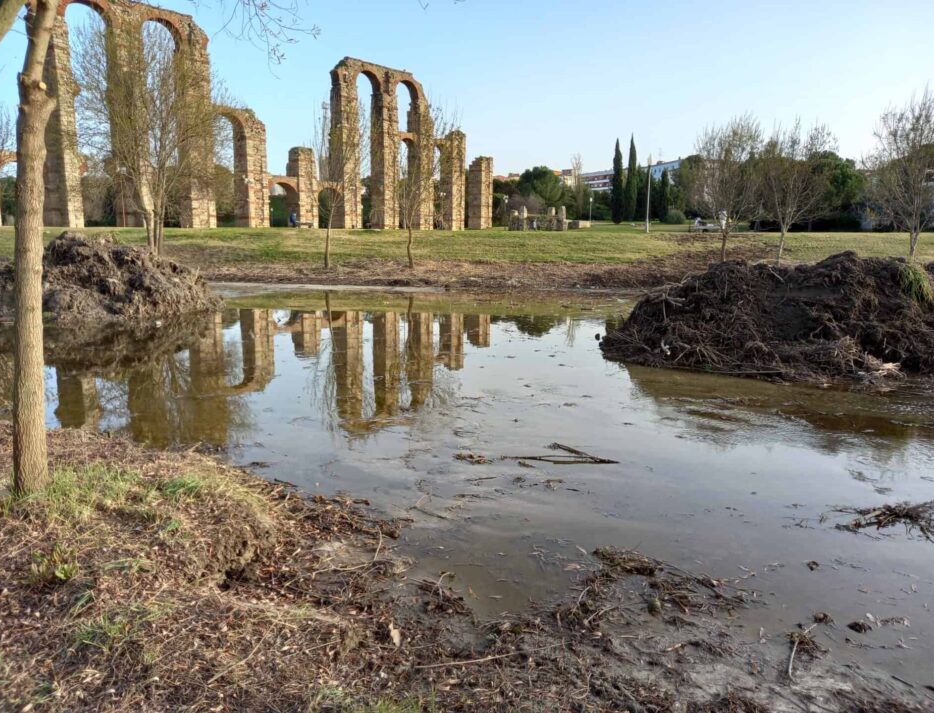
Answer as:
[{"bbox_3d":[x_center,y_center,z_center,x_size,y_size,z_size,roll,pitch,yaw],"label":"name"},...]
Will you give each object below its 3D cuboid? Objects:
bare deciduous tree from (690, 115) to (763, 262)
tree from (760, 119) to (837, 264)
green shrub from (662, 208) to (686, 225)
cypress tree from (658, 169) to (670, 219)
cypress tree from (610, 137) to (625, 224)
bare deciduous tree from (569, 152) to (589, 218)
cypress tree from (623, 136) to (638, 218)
[{"bbox_3d":[14.270,-8.960,37.010,3.880,7.820,3.690,0,10,0],"label":"bare deciduous tree"},{"bbox_3d":[18.230,-8.810,37.030,4.100,7.730,3.900,0,10,0],"label":"tree"},{"bbox_3d":[37.420,-25.180,123.480,4.320,2.820,4.320,0,10,0],"label":"green shrub"},{"bbox_3d":[37.290,-30.440,128.680,2.250,9.330,2.250,0,10,0],"label":"cypress tree"},{"bbox_3d":[27.190,-31.200,122.480,2.500,14.840,2.500,0,10,0],"label":"cypress tree"},{"bbox_3d":[22.360,-33.890,136.230,3.970,12.750,3.970,0,10,0],"label":"bare deciduous tree"},{"bbox_3d":[31.390,-33.810,130.150,3.030,15.940,3.030,0,10,0],"label":"cypress tree"}]

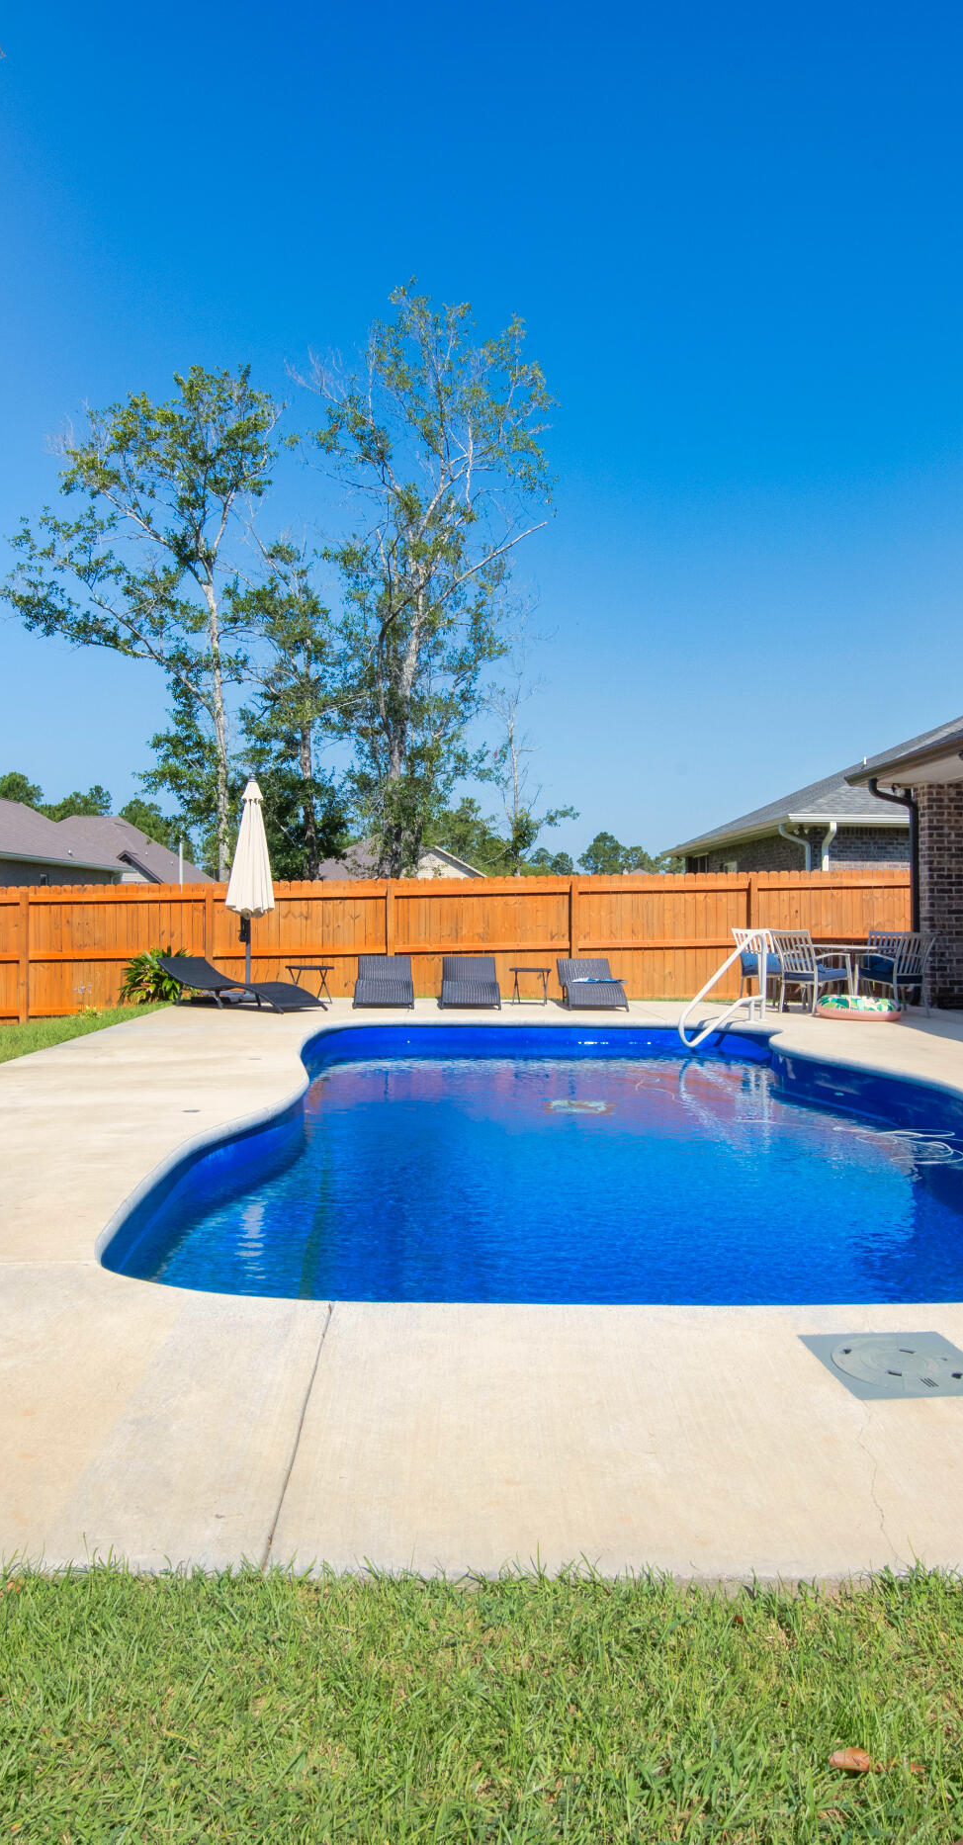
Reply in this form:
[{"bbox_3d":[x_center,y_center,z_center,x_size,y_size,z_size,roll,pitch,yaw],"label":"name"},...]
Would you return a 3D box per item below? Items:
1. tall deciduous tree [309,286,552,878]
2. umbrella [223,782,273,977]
[{"bbox_3d":[-1.070,-6.200,26.000,5.100,14.400,5.000,0,1,-1],"label":"tall deciduous tree"},{"bbox_3d":[-2.830,-0.400,15.000,0.600,2.680,0.600,0,1,-1],"label":"umbrella"}]

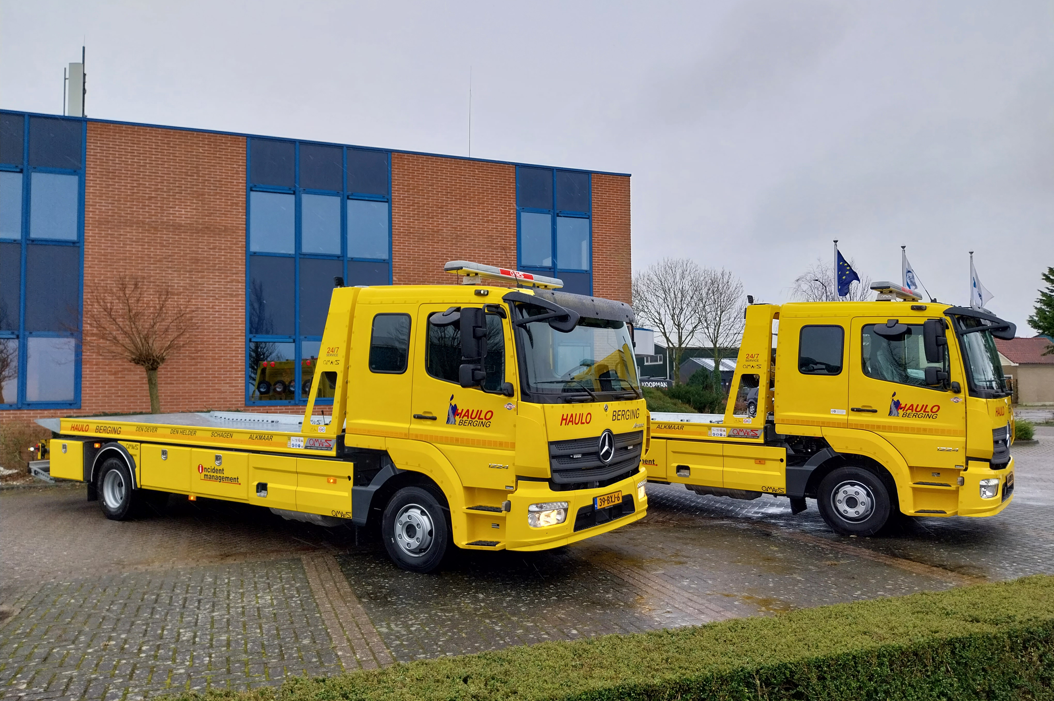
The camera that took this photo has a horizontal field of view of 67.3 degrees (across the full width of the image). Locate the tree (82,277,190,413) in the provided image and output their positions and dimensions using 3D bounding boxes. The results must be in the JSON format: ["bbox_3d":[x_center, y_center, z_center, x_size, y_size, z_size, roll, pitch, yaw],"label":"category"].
[{"bbox_3d":[-7.506,0.468,15.276,2.100,3.795,2.000,1,-3,-26],"label":"tree"}]

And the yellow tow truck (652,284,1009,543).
[{"bbox_3d":[2.105,0.759,11.548,8.630,2.880,2.500,-2,-3,36],"label":"yellow tow truck"}]

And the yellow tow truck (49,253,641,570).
[{"bbox_3d":[-2.762,0.699,9.802,8.630,2.880,2.500,-2,-3,33],"label":"yellow tow truck"}]

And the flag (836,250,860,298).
[{"bbox_3d":[10.344,-2.467,25.500,0.800,1.520,0.450,-1,-2,22],"label":"flag"}]

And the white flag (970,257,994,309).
[{"bbox_3d":[15.703,-2.314,27.300,0.830,1.800,0.500,-1,-3,30],"label":"white flag"}]

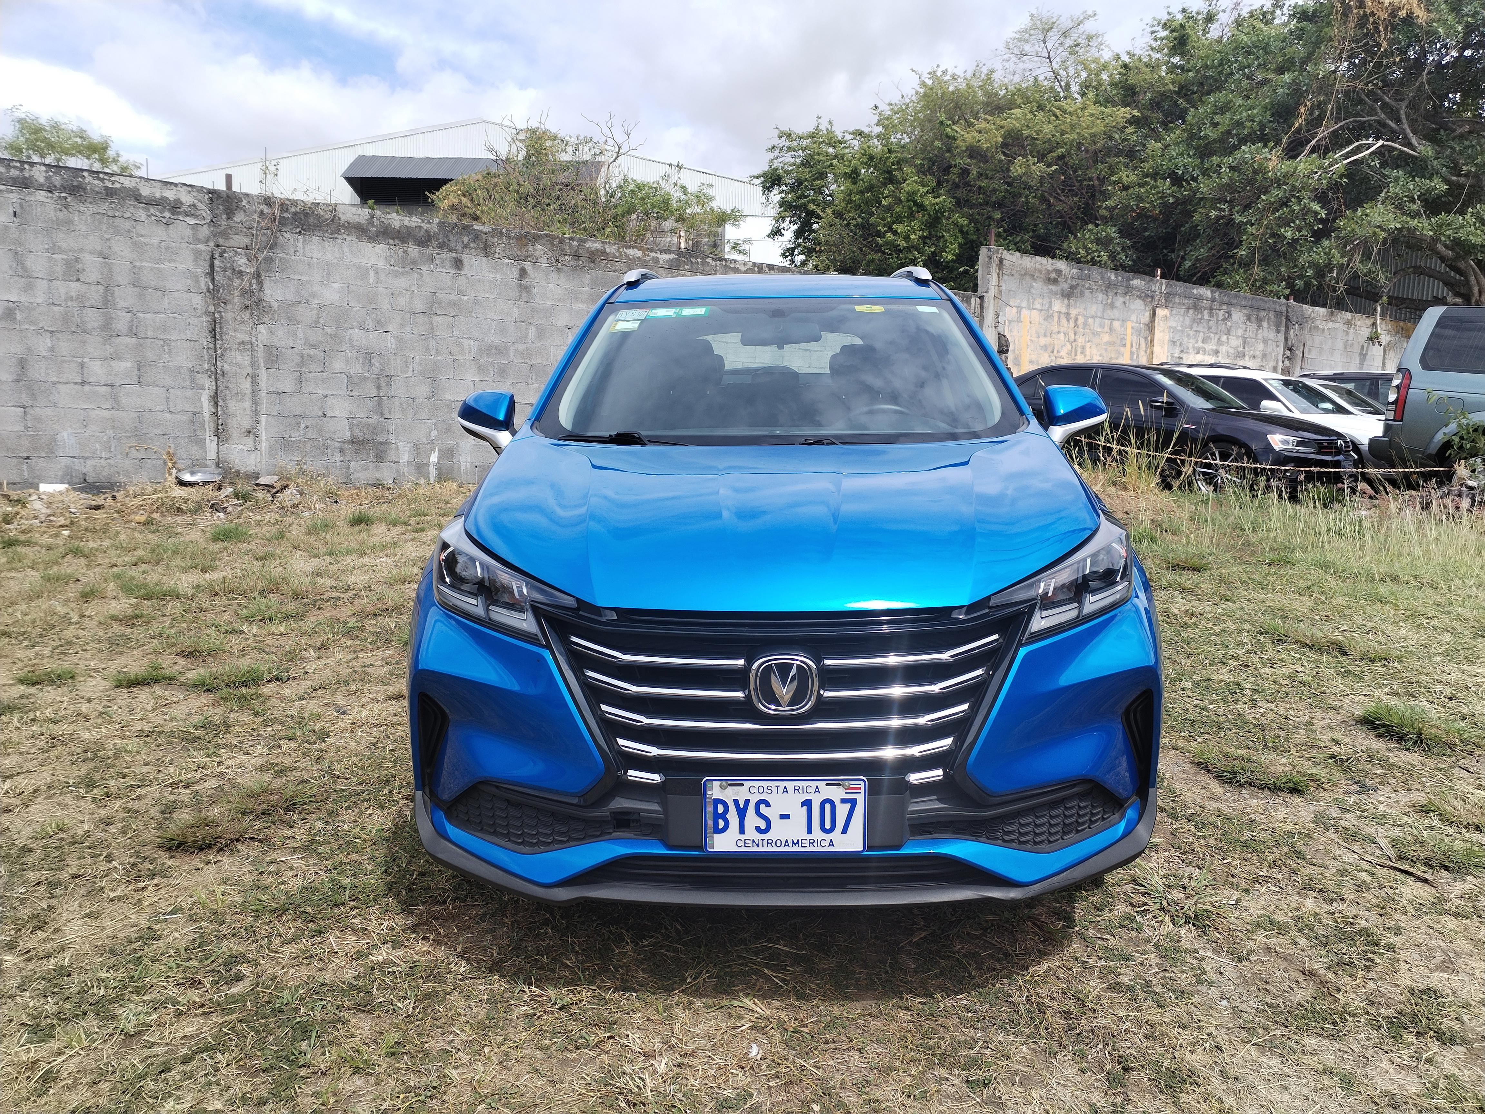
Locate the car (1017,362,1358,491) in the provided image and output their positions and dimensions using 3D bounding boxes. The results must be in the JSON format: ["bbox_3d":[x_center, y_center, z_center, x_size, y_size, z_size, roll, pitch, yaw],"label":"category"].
[{"bbox_3d":[4.880,-1.570,14.900,1.790,1.450,4.640,-5,10,-40],"label":"car"}]

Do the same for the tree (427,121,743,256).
[{"bbox_3d":[-1.850,-2.850,14.600,3.100,3.700,2.500,5,8,33],"label":"tree"}]

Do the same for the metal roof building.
[{"bbox_3d":[-9.200,-10.200,51.000,24.000,10.500,20.000,1,7,0],"label":"metal roof building"}]

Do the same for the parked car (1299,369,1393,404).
[{"bbox_3d":[11.100,-2.350,20.300,1.830,1.700,4.550,-5,10,-40],"label":"parked car"}]

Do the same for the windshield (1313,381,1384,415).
[{"bbox_3d":[9.000,-2.360,18.500,1.400,0.500,0.750,-5,9,-40],"label":"windshield"}]

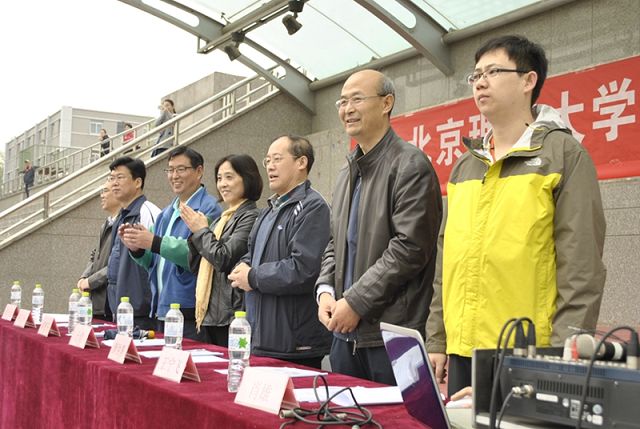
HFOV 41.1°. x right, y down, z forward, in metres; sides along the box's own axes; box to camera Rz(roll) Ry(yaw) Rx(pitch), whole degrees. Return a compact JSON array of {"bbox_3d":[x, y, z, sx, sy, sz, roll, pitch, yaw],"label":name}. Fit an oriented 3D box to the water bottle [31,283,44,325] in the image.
[{"bbox_3d":[-1.573,0.502,4.758,0.064,0.225,0.064,3,-4,-32],"label":"water bottle"}]

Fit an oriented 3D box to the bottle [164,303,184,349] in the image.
[{"bbox_3d":[-0.474,0.403,2.785,0.064,0.222,0.064,3,-4,-31],"label":"bottle"}]

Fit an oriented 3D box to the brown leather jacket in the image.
[{"bbox_3d":[0.197,0.078,2.870,0.380,0.745,0.530,3,-4,-30],"label":"brown leather jacket"}]

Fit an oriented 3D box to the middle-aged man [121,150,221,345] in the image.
[{"bbox_3d":[-0.745,0.500,4.220,0.460,1.680,0.520,4,-4,-32],"label":"middle-aged man"}]

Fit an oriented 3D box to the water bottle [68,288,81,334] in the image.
[{"bbox_3d":[-1.198,0.478,4.199,0.064,0.225,0.064,3,-4,-32],"label":"water bottle"}]

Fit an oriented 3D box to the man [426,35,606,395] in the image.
[{"bbox_3d":[0.595,0.350,2.585,0.330,1.780,0.540,3,-4,-40],"label":"man"}]

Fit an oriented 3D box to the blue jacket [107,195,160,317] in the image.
[{"bbox_3d":[-1.105,0.243,5.060,0.340,0.710,0.520,3,-4,-31],"label":"blue jacket"}]

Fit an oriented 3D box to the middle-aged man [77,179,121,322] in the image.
[{"bbox_3d":[-1.335,0.596,5.374,0.380,1.650,0.500,3,-4,-33],"label":"middle-aged man"}]

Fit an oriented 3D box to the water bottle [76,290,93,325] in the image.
[{"bbox_3d":[-1.062,0.462,3.870,0.064,0.225,0.064,3,-4,-32],"label":"water bottle"}]

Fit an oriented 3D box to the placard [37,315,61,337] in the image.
[{"bbox_3d":[-1.304,0.541,4.146,0.080,0.090,0.200,3,-4,-32],"label":"placard"}]

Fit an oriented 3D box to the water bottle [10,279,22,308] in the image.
[{"bbox_3d":[-1.766,0.500,4.960,0.064,0.222,0.064,3,-4,-31],"label":"water bottle"}]

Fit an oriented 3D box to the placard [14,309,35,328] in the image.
[{"bbox_3d":[-1.582,0.563,4.635,0.080,0.090,0.200,3,-4,-32],"label":"placard"}]

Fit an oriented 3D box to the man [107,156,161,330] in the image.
[{"bbox_3d":[-1.130,0.520,5.030,0.340,1.710,0.520,3,-4,-31],"label":"man"}]

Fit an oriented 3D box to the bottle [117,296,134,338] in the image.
[{"bbox_3d":[-0.733,0.423,3.200,0.064,0.222,0.064,3,-4,-31],"label":"bottle"}]

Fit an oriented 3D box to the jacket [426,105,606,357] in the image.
[{"bbox_3d":[0.565,0.046,2.440,0.340,0.740,0.600,4,-5,-38],"label":"jacket"}]

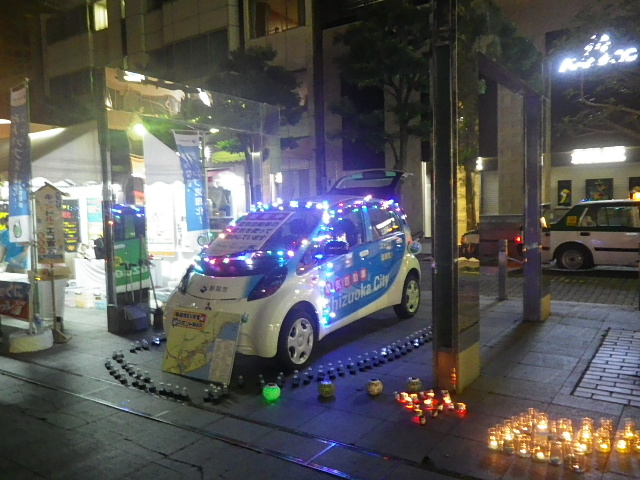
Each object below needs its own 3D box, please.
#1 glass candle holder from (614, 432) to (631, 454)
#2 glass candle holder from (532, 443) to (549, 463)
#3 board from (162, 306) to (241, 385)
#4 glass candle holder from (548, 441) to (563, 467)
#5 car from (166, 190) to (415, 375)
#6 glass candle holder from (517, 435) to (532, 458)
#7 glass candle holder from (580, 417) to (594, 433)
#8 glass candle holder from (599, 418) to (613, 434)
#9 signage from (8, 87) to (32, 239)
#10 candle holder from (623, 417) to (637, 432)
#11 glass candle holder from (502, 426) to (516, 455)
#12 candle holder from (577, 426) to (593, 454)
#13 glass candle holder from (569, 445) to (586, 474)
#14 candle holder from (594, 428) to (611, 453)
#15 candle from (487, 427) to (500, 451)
[{"bbox_3d":[1.700,1.133,2.902,0.067,0.102,0.067,-1,3,0],"label":"glass candle holder"},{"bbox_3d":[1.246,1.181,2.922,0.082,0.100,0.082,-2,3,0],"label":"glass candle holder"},{"bbox_3d":[-1.066,0.935,4.637,0.835,0.595,0.020,0,-14,33],"label":"board"},{"bbox_3d":[1.272,1.146,2.787,0.067,0.102,0.067,-1,3,0],"label":"glass candle holder"},{"bbox_3d":[-0.097,0.272,5.896,1.475,1.600,3.395,1,3,31],"label":"car"},{"bbox_3d":[1.137,1.144,2.877,0.067,0.102,0.067,-1,3,0],"label":"glass candle holder"},{"bbox_3d":[1.586,1.127,3.066,0.067,0.102,0.067,-1,3,0],"label":"glass candle holder"},{"bbox_3d":[1.738,1.150,3.143,0.066,0.110,0.066,-2,3,0],"label":"glass candle holder"},{"bbox_3d":[-3.570,-0.883,6.135,0.520,1.820,0.050,1,4,39],"label":"signage"},{"bbox_3d":[1.835,1.123,3.065,0.067,0.102,0.067,-1,3,0],"label":"candle holder"},{"bbox_3d":[1.103,1.176,3.014,0.069,0.110,0.069,-2,3,0],"label":"glass candle holder"},{"bbox_3d":[1.529,1.161,2.988,0.076,0.115,0.076,-2,3,0],"label":"candle holder"},{"bbox_3d":[1.349,1.148,2.705,0.067,0.102,0.067,-1,3,0],"label":"glass candle holder"},{"bbox_3d":[1.641,1.160,2.997,0.072,0.110,0.072,-2,3,0],"label":"candle holder"},{"bbox_3d":[1.000,1.141,2.972,0.067,0.102,0.067,-1,3,0],"label":"candle"}]

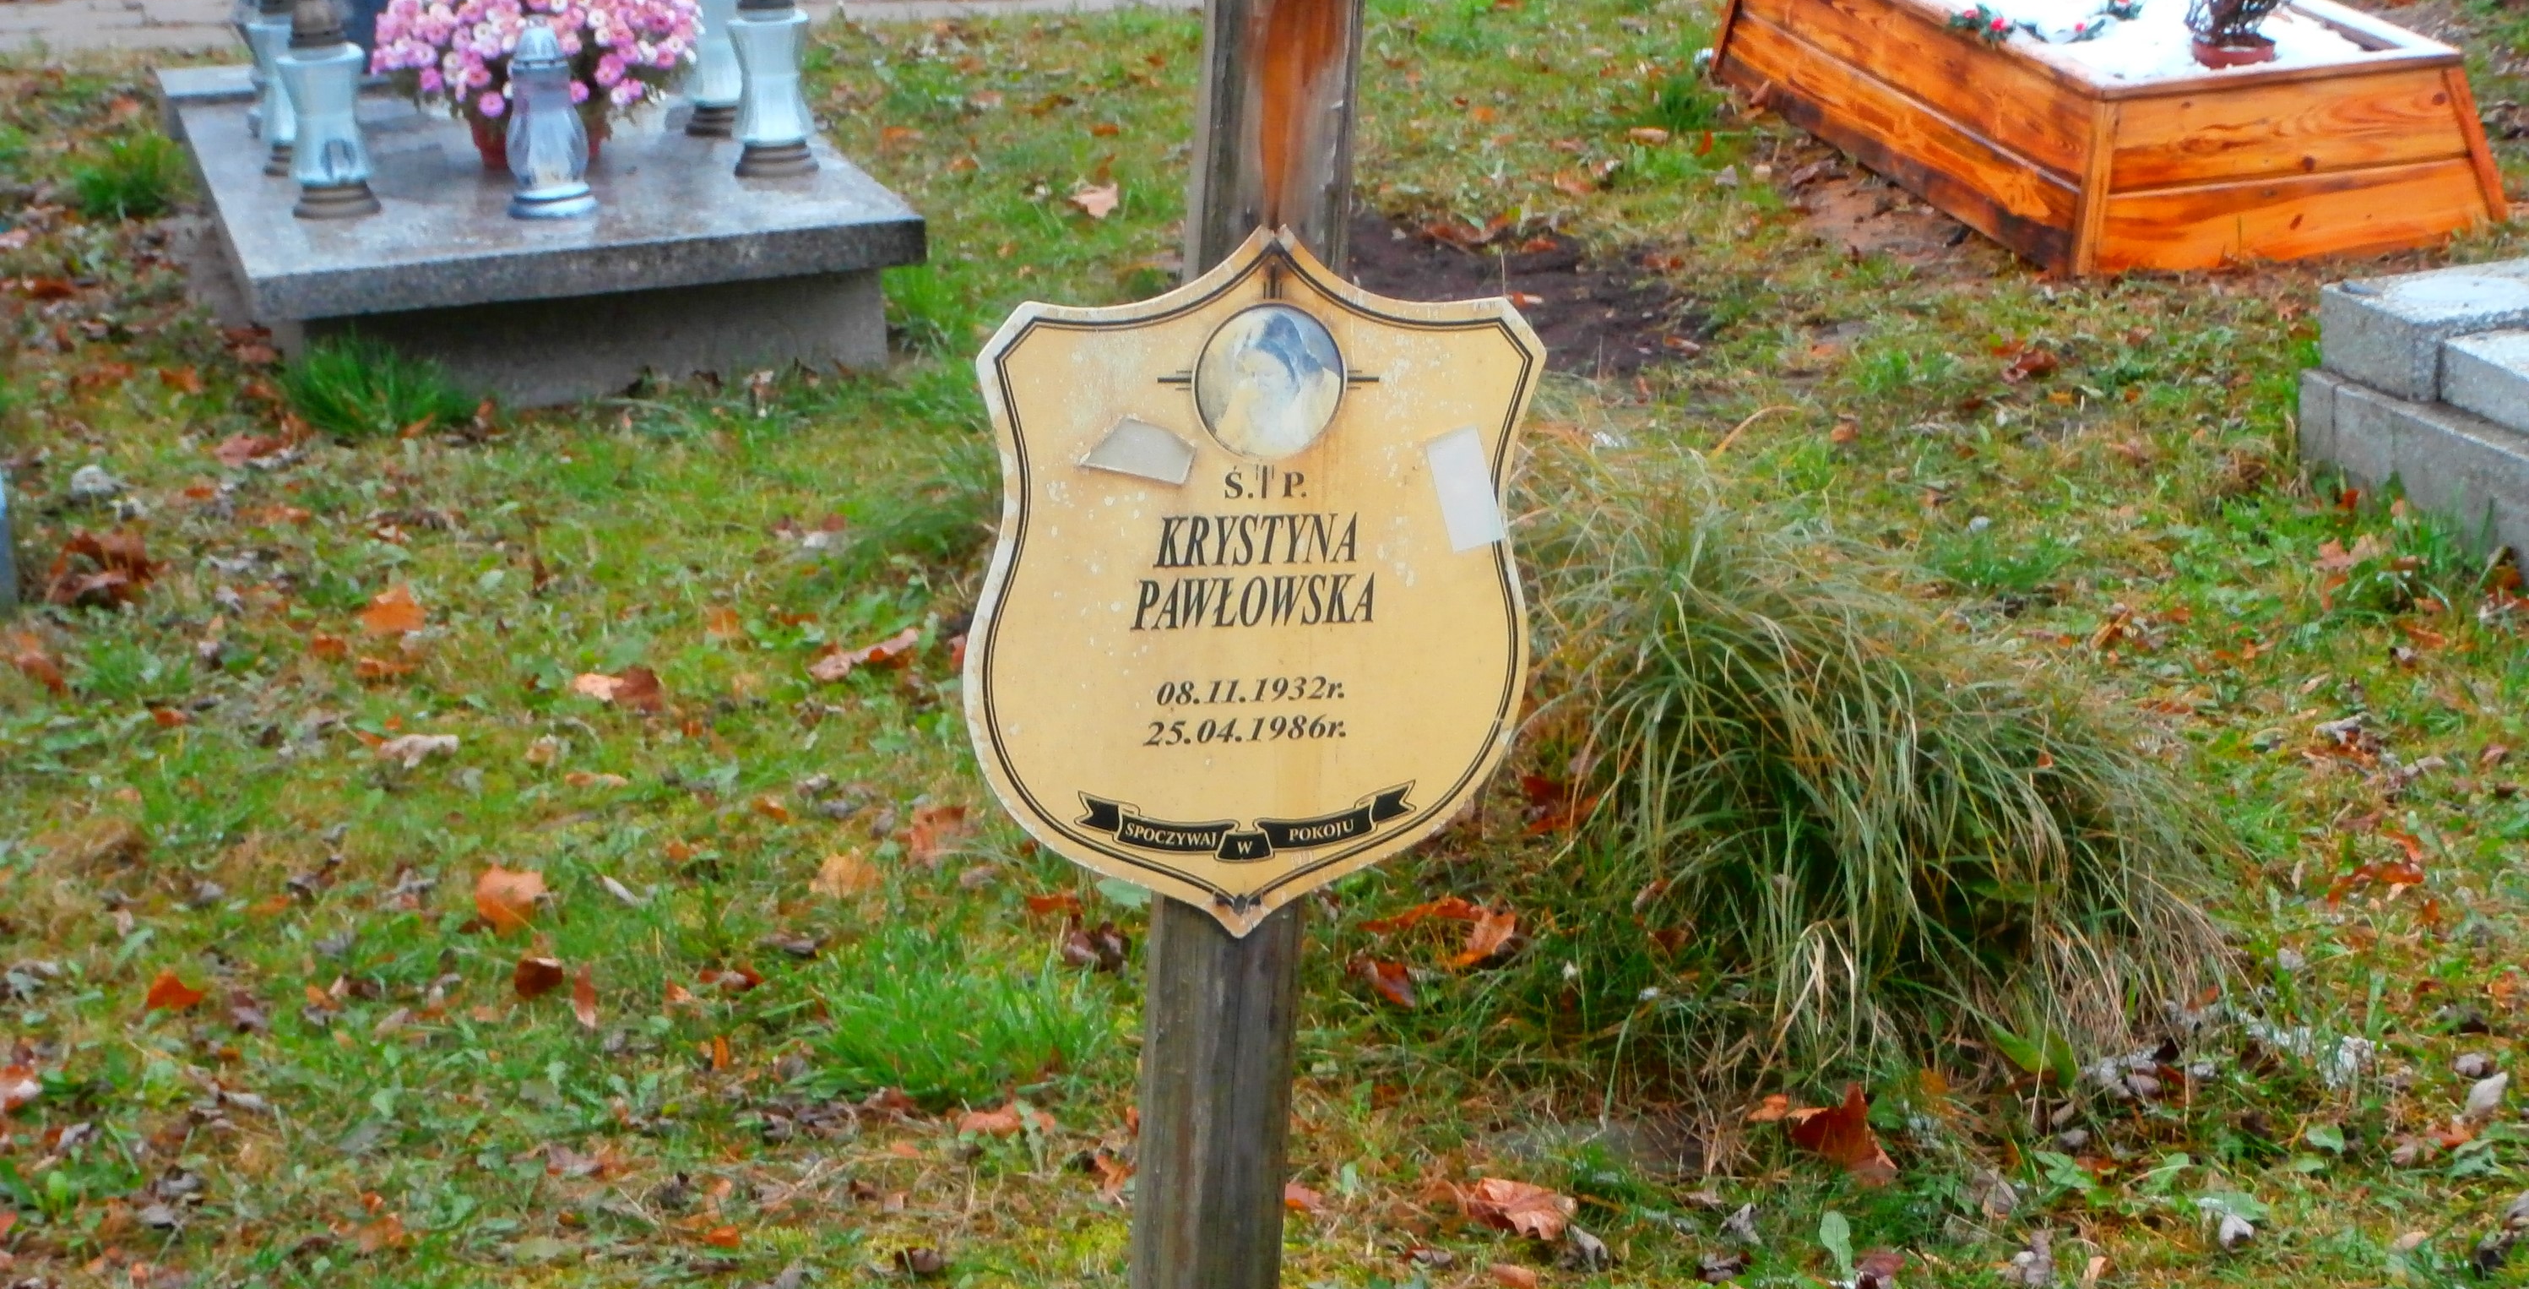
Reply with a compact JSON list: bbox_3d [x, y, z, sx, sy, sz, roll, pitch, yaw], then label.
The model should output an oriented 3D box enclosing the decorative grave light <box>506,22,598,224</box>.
[{"bbox_3d":[-0.984,-0.722,6.799,0.125,0.270,0.125,-7,17,-14],"label":"decorative grave light"}]

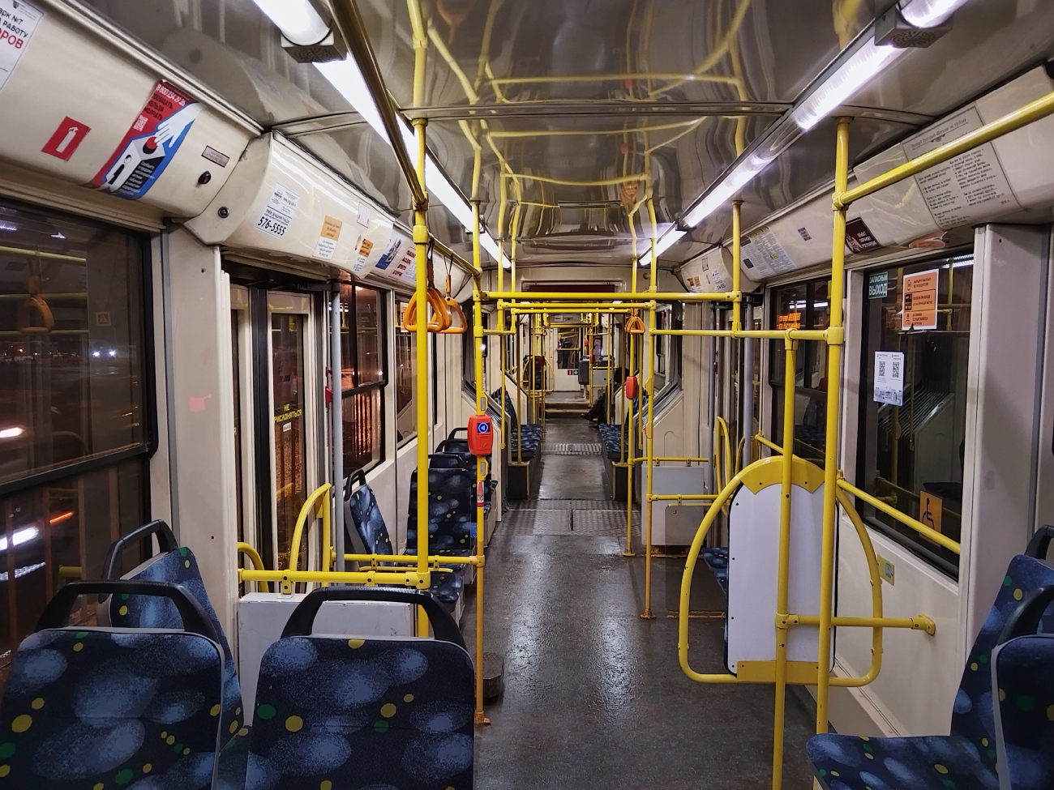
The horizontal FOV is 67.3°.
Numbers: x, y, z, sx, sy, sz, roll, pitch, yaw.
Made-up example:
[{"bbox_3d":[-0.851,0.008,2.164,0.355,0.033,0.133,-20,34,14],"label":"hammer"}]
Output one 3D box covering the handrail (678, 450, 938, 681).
[{"bbox_3d":[0.925,0.596,2.651,0.837,0.780,0.088,0,5,3],"label":"handrail"}]

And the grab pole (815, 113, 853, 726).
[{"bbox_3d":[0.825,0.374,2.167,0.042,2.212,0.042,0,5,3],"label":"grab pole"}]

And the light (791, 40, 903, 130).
[{"bbox_3d":[0.681,-0.665,1.723,0.065,0.065,0.602,0,5,3],"label":"light"}]

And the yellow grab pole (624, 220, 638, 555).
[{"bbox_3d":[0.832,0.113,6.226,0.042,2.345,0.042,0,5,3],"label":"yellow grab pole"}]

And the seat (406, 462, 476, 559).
[{"bbox_3d":[-0.559,0.716,4.918,0.425,0.593,0.566,0,5,3],"label":"seat"}]

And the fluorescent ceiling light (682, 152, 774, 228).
[{"bbox_3d":[0.748,-0.777,3.139,0.065,0.065,1.510,0,5,3],"label":"fluorescent ceiling light"}]

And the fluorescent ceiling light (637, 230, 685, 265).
[{"bbox_3d":[0.837,-0.924,5.020,0.065,0.065,1.892,0,5,3],"label":"fluorescent ceiling light"}]

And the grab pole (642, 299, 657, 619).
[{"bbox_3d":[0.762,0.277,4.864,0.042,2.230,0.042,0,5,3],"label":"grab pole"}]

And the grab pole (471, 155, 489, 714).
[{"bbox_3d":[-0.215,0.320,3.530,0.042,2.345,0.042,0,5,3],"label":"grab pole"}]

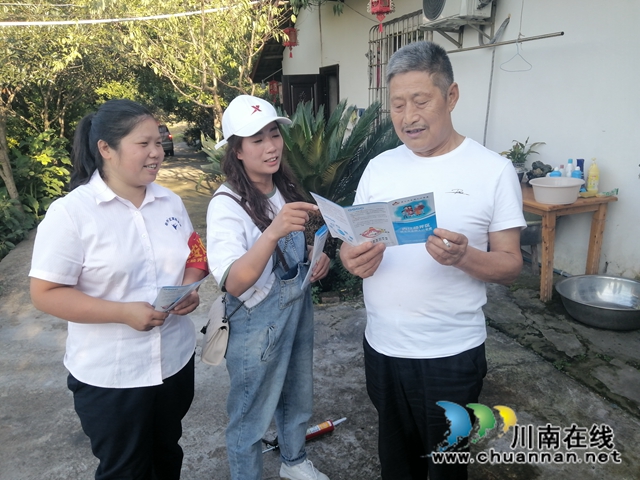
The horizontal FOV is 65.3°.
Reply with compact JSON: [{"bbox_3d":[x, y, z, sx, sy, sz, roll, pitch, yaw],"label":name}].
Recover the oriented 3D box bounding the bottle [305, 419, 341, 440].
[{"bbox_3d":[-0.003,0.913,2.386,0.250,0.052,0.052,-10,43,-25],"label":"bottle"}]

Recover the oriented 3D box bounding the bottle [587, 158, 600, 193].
[{"bbox_3d":[2.144,-0.484,3.884,0.087,0.285,0.065,7,18,28],"label":"bottle"}]

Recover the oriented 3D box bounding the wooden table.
[{"bbox_3d":[1.768,-0.065,4.322,0.665,0.737,1.150,-8,17,-21],"label":"wooden table"}]

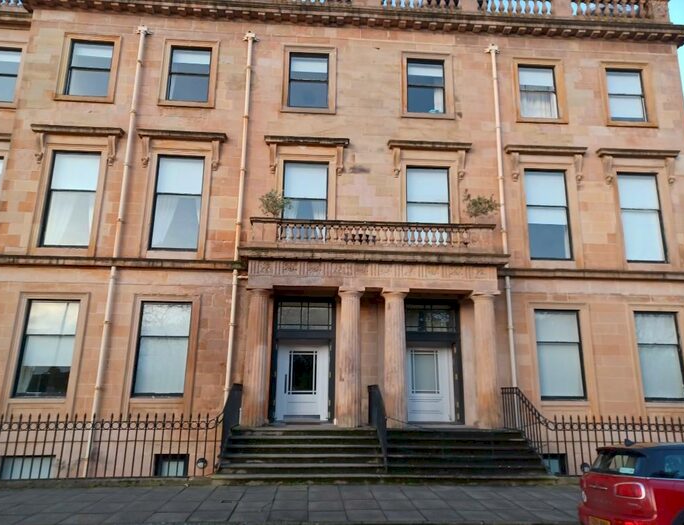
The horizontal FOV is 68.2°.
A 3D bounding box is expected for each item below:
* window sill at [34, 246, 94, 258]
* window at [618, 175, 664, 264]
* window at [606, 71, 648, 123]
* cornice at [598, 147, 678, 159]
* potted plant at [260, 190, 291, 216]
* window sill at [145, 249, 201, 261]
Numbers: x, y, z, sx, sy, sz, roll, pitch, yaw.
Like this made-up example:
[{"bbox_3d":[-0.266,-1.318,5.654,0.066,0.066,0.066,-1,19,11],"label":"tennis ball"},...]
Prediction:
[{"bbox_3d":[-7.860,-0.239,14.353,1.542,0.269,0.240,2,-14,-4],"label":"window sill"},{"bbox_3d":[9.218,-1.386,15.498,1.302,2.870,0.200,1,-14,-4],"label":"window"},{"bbox_3d":[9.460,-5.531,16.880,1.290,1.934,0.160,2,-14,-4],"label":"window"},{"bbox_3d":[9.344,-3.421,16.038,2.704,0.152,0.330,2,-14,-4],"label":"cornice"},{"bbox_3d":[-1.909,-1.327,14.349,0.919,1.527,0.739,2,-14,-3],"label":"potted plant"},{"bbox_3d":[-4.734,-0.207,14.173,1.495,0.250,0.217,2,-14,-3],"label":"window sill"}]

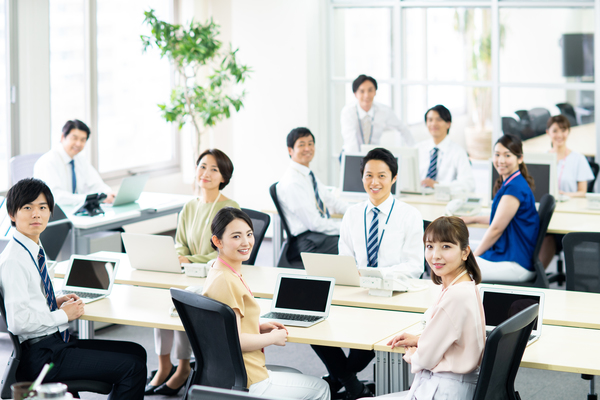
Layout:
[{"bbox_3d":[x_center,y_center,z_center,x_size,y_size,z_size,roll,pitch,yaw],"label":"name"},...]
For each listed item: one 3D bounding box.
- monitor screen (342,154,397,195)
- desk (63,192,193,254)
[{"bbox_3d":[0.493,-0.175,9.900,0.450,0.320,0.090,3,8,27],"label":"monitor screen"},{"bbox_3d":[-1.390,0.418,9.921,0.720,0.715,1.750,3,8,22],"label":"desk"}]

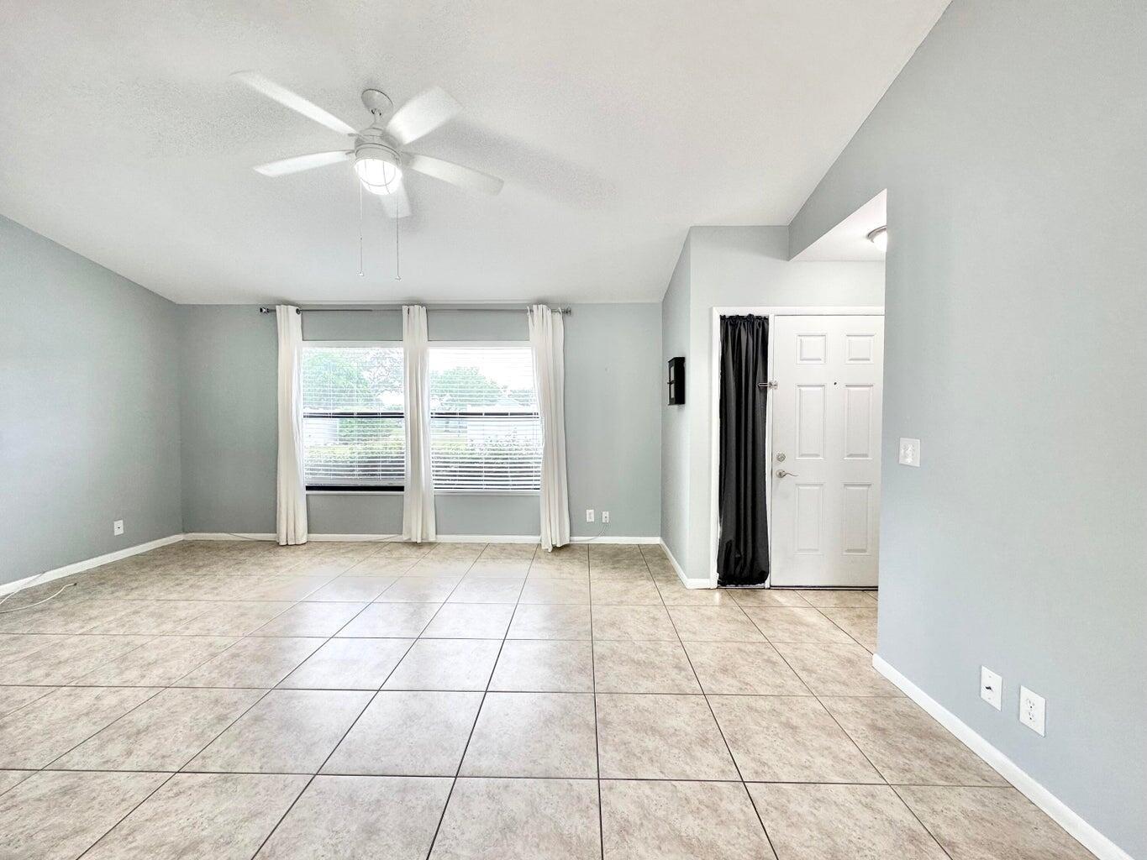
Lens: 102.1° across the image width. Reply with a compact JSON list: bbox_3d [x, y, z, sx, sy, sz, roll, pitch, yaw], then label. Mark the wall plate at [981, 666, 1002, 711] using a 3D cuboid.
[{"bbox_3d":[1.548,0.959,1.721,0.009,0.124,0.083,0,2,1],"label":"wall plate"}]

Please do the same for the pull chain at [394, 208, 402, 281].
[{"bbox_3d":[-0.882,-0.938,2.329,0.022,0.380,0.022,0,2,1],"label":"pull chain"}]

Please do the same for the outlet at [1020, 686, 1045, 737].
[{"bbox_3d":[1.544,0.947,1.563,0.009,0.123,0.084,0,2,1],"label":"outlet"}]

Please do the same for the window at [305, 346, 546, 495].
[{"bbox_3d":[-1.561,-0.127,4.748,2.607,1.531,0.120,0,2,1],"label":"window"}]

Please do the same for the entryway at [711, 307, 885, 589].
[{"bbox_3d":[1.738,0.136,3.477,1.435,2.107,0.110,0,2,1],"label":"entryway"}]

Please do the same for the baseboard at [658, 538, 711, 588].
[{"bbox_3d":[0.952,1.136,4.077,0.175,0.072,1.212,0,2,1],"label":"baseboard"}]

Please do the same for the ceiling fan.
[{"bbox_3d":[-0.996,-1.454,2.358,1.280,0.540,1.280,0,2,1],"label":"ceiling fan"}]

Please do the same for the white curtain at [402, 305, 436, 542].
[{"bbox_3d":[-1.533,-0.046,4.618,0.311,2.364,0.120,0,2,1],"label":"white curtain"}]

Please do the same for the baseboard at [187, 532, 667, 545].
[{"bbox_3d":[-1.579,1.117,4.740,4.923,0.071,0.018,0,2,1],"label":"baseboard"}]

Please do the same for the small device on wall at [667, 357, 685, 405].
[{"bbox_3d":[0.827,-0.381,3.692,0.082,0.366,0.244,0,2,1],"label":"small device on wall"}]

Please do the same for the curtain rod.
[{"bbox_3d":[-1.584,-1.181,4.592,3.126,0.060,0.080,0,2,1],"label":"curtain rod"}]

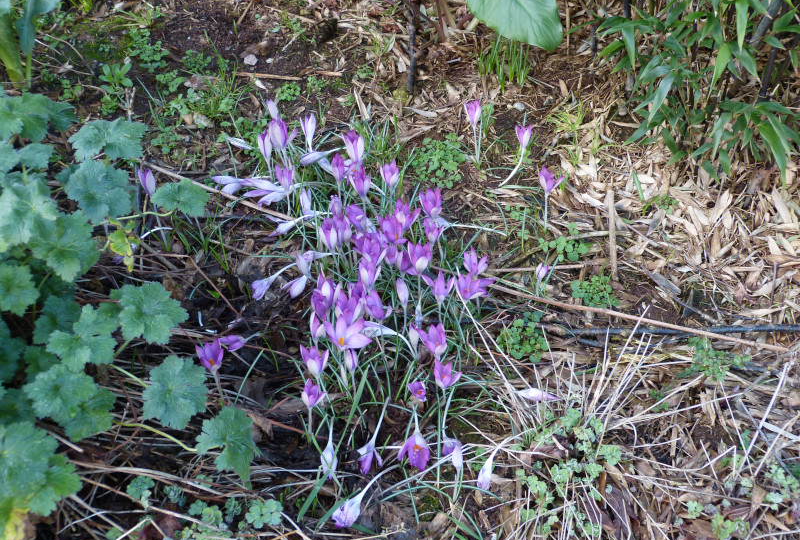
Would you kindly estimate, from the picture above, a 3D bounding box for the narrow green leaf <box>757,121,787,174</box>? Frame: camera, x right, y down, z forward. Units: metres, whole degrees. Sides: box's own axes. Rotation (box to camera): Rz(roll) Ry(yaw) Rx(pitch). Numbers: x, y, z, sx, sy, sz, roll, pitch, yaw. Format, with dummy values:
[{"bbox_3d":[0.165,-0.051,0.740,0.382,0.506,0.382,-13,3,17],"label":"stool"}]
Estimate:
[{"bbox_3d":[0.536,-0.175,1.330,0.018,0.088,0.016,-25,12,2],"label":"narrow green leaf"}]

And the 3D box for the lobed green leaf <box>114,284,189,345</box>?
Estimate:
[{"bbox_3d":[-0.303,0.053,1.122,0.086,0.020,0.083,0,57,0],"label":"lobed green leaf"}]

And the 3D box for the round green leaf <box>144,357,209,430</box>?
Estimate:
[{"bbox_3d":[-0.258,0.141,1.062,0.077,0.020,0.082,2,72,-2],"label":"round green leaf"}]

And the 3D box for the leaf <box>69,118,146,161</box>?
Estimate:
[{"bbox_3d":[-0.443,-0.198,1.400,0.112,0.030,0.095,0,42,0],"label":"leaf"}]

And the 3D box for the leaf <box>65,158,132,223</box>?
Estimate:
[{"bbox_3d":[-0.427,-0.113,1.310,0.088,0.025,0.085,33,72,12],"label":"leaf"}]

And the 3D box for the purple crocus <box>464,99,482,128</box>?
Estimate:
[{"bbox_3d":[0.120,-0.256,1.515,0.029,0.048,0.029,-3,42,3],"label":"purple crocus"}]

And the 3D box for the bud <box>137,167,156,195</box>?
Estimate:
[{"bbox_3d":[-0.362,-0.127,1.321,0.023,0.043,0.023,-6,42,6],"label":"bud"}]

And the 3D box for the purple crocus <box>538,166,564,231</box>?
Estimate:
[{"bbox_3d":[0.225,-0.106,1.374,0.039,0.103,0.039,0,42,0],"label":"purple crocus"}]

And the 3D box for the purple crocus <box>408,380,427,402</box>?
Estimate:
[{"bbox_3d":[0.021,0.145,1.102,0.024,0.024,0.034,5,2,6],"label":"purple crocus"}]

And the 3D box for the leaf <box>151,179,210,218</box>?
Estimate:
[{"bbox_3d":[-0.296,-0.098,1.250,0.077,0.020,0.066,0,48,0],"label":"leaf"}]

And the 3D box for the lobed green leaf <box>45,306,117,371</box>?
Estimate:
[{"bbox_3d":[-0.349,0.074,1.020,0.078,0.022,0.076,0,58,0],"label":"lobed green leaf"}]

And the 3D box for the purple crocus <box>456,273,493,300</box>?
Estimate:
[{"bbox_3d":[0.096,0.021,1.206,0.050,0.040,0.050,0,59,0],"label":"purple crocus"}]

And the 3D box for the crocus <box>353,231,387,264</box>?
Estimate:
[{"bbox_3d":[-0.039,-0.029,1.200,0.042,0.036,0.040,0,43,0],"label":"crocus"}]

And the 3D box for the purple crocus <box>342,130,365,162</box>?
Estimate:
[{"bbox_3d":[-0.068,-0.182,1.360,0.031,0.043,0.031,0,43,0],"label":"purple crocus"}]

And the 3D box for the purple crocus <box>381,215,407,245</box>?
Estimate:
[{"bbox_3d":[-0.009,-0.057,1.293,0.036,0.044,0.036,0,51,0],"label":"purple crocus"}]

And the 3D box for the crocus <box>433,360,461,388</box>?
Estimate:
[{"bbox_3d":[0.055,0.122,1.094,0.033,0.044,0.033,2,53,-2],"label":"crocus"}]

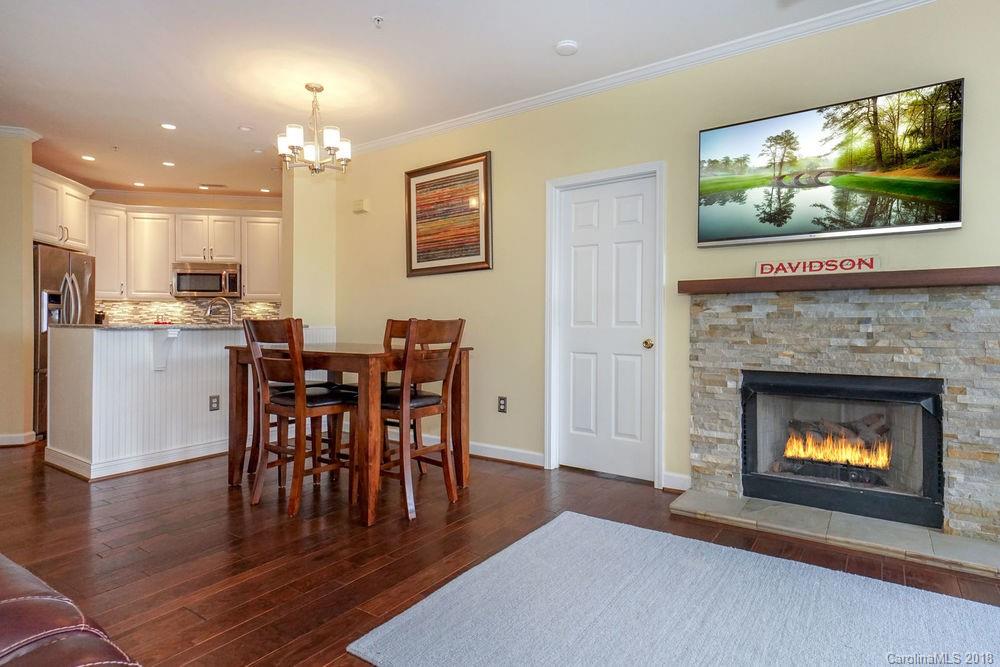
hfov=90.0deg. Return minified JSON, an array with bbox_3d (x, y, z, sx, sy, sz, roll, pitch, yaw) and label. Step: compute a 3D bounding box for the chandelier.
[{"bbox_3d":[-1.304,-1.423,3.516,0.530,0.610,0.530,0,1,-11],"label":"chandelier"}]

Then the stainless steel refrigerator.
[{"bbox_3d":[-4.551,0.088,4.860,0.740,1.785,0.880,0,1,-11],"label":"stainless steel refrigerator"}]

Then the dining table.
[{"bbox_3d":[-1.014,0.555,3.375,1.390,0.920,0.915,1,1,33],"label":"dining table"}]

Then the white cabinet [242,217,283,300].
[{"bbox_3d":[-2.961,-0.914,6.237,0.480,1.030,0.050,0,1,-11],"label":"white cabinet"}]

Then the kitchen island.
[{"bbox_3d":[-2.594,0.470,4.463,0.860,1.050,2.007,1,1,33],"label":"kitchen island"}]

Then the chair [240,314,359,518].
[{"bbox_3d":[-1.191,0.469,3.066,0.435,1.100,0.545,1,1,33],"label":"chair"}]

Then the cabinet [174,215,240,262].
[{"bbox_3d":[-3.589,-1.150,6.258,0.745,0.565,0.340,0,1,-11],"label":"cabinet"}]

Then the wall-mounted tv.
[{"bbox_3d":[1.744,-0.875,2.761,1.209,0.714,0.055,1,1,33],"label":"wall-mounted tv"}]

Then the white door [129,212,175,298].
[{"bbox_3d":[-4.228,-0.933,6.082,0.514,1.041,0.040,0,0,-10],"label":"white door"}]

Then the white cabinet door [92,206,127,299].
[{"bbox_3d":[-4.550,-0.926,5.802,0.050,1.040,0.360,1,1,34],"label":"white cabinet door"}]

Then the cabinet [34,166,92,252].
[{"bbox_3d":[-4.632,-1.185,4.924,0.600,0.670,0.830,0,1,-11],"label":"cabinet"}]

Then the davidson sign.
[{"bbox_3d":[1.742,-0.365,2.773,0.585,0.110,0.025,1,1,33],"label":"davidson sign"}]

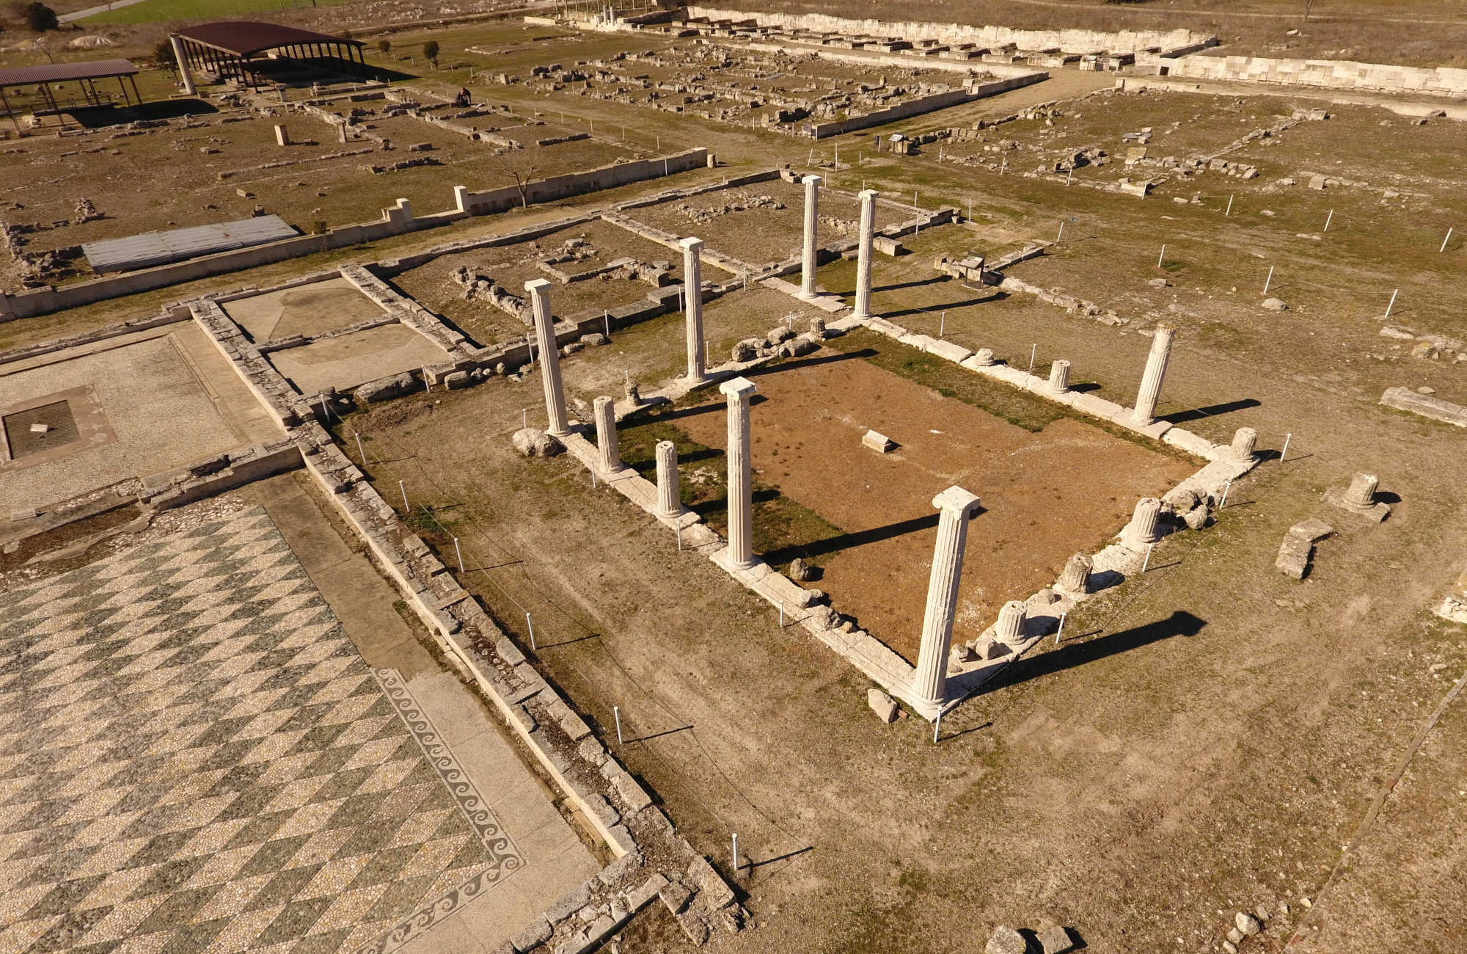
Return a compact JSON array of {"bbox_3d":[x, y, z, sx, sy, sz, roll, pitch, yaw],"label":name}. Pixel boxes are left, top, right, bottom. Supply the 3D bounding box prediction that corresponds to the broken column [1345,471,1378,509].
[{"bbox_3d":[14.850,0.294,19.950,0.630,0.700,0.630,-25,39,-32],"label":"broken column"}]

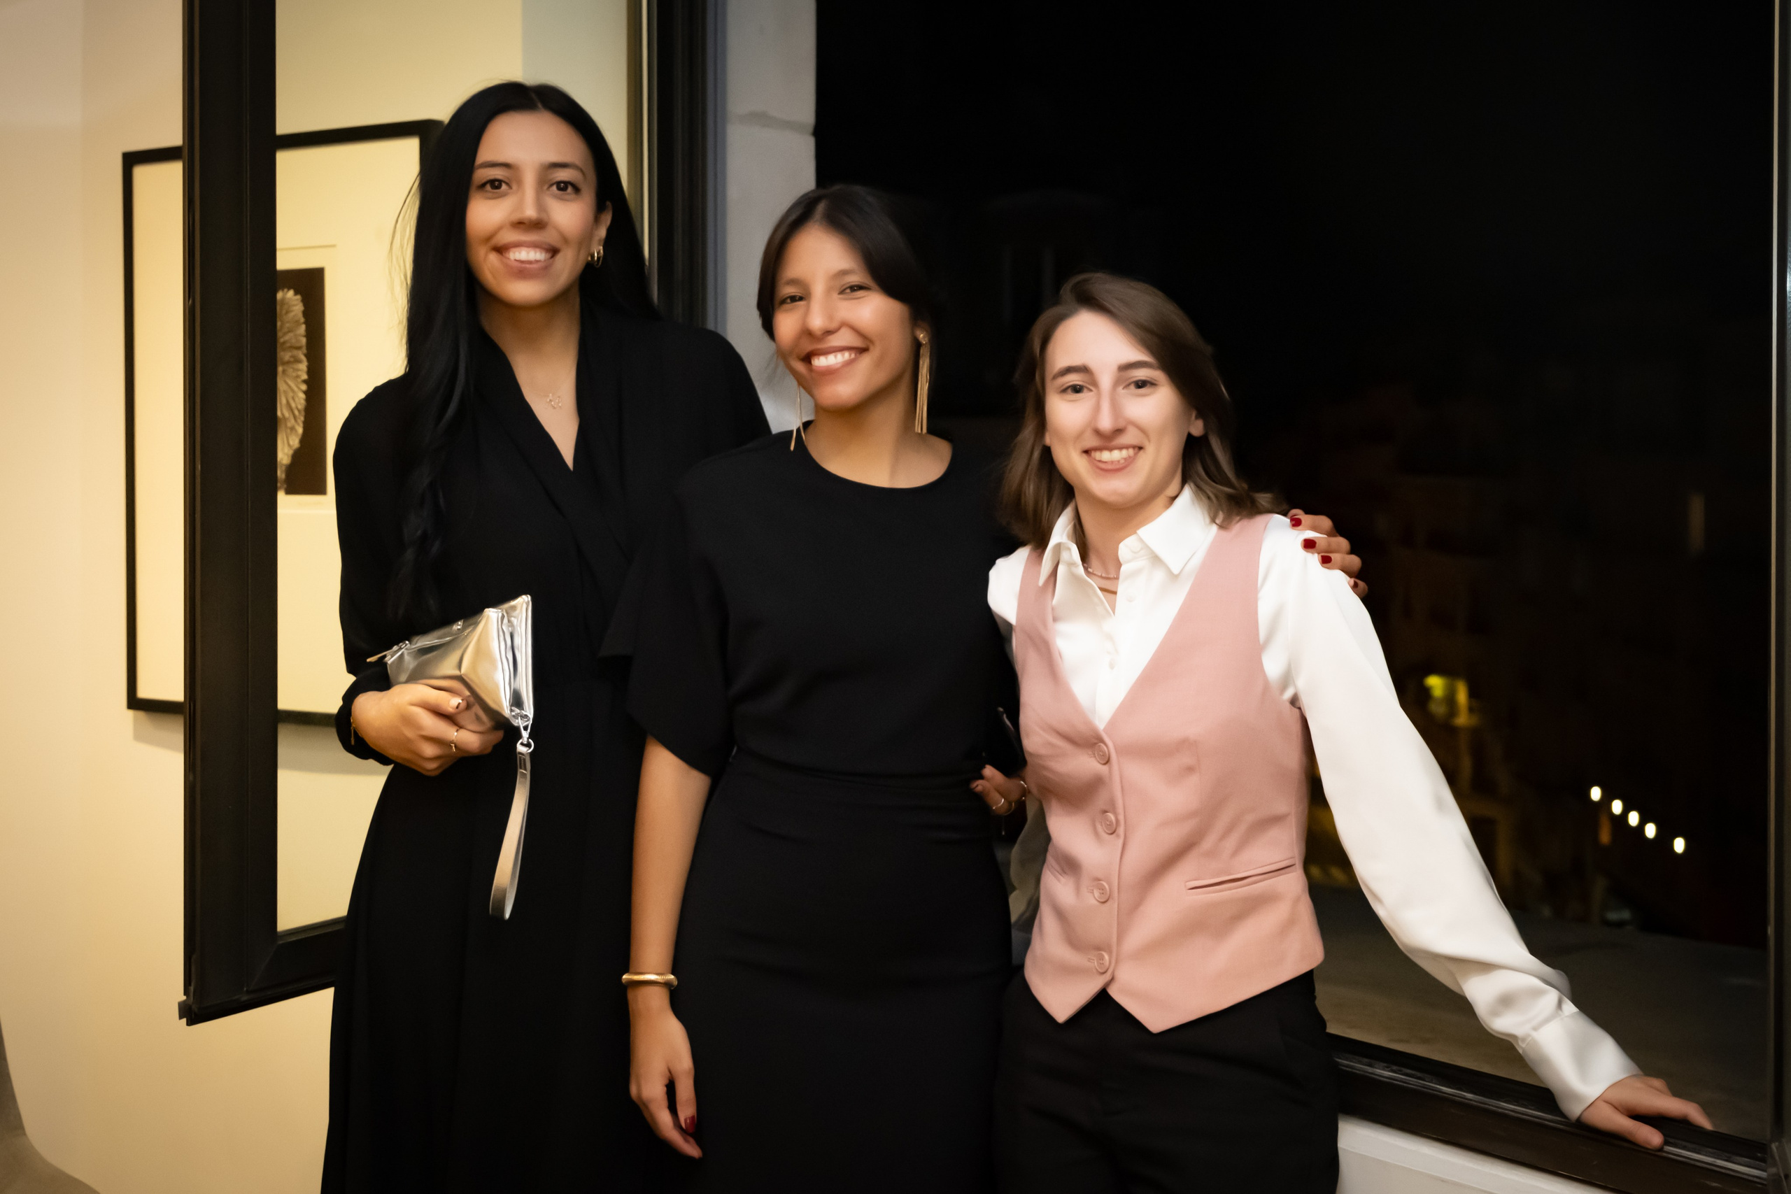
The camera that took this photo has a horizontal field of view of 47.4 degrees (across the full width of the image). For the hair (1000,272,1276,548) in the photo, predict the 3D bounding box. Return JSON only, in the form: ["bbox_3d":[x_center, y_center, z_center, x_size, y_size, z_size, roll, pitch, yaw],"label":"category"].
[{"bbox_3d":[0.247,-0.182,2.040,0.260,0.270,0.230,0,1,14],"label":"hair"}]

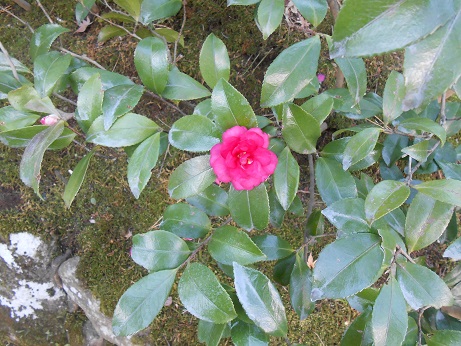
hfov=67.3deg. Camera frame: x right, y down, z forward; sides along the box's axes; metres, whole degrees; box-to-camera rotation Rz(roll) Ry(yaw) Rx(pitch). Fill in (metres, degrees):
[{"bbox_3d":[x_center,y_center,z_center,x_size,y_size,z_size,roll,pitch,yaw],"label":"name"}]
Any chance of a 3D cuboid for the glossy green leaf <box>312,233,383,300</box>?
[{"bbox_3d":[0.124,0.101,0.362,0.097,0.014,0.055,-45,65,9],"label":"glossy green leaf"}]

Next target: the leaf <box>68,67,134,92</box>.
[{"bbox_3d":[-0.169,-0.124,0.470,0.099,0.013,0.042,9,89,6],"label":"leaf"}]

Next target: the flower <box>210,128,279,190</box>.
[{"bbox_3d":[0.015,-0.015,0.370,0.071,0.036,0.068,0,84,0],"label":"flower"}]

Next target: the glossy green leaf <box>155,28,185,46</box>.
[{"bbox_3d":[-0.083,-0.183,0.465,0.046,0.010,0.022,32,62,0],"label":"glossy green leaf"}]

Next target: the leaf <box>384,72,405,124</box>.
[{"bbox_3d":[0.199,-0.092,0.420,0.031,0.011,0.064,9,90,19],"label":"leaf"}]

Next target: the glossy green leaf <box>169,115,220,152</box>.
[{"bbox_3d":[-0.045,-0.049,0.432,0.070,0.012,0.039,8,69,19],"label":"glossy green leaf"}]

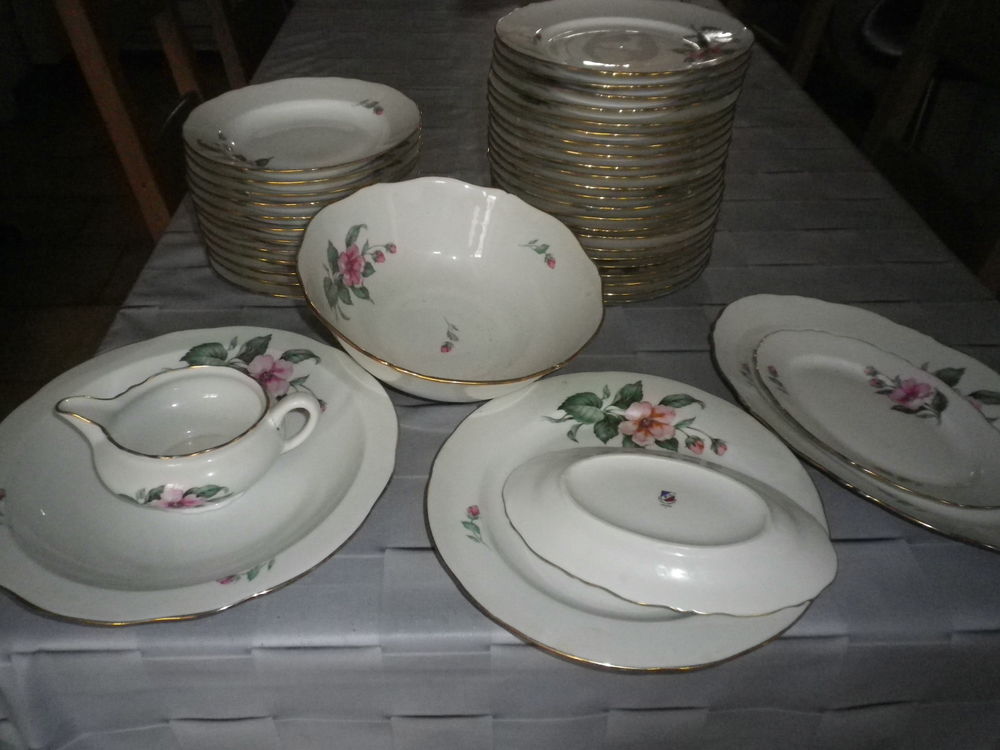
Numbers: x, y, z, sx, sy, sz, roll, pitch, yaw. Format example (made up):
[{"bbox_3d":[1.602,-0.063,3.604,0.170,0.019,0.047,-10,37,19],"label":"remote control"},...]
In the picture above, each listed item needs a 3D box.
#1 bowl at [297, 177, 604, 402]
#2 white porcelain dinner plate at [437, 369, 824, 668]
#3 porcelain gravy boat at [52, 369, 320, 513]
[{"bbox_3d":[-0.046,-0.058,0.718,0.260,0.097,0.260,8,47,-9],"label":"bowl"},{"bbox_3d":[0.095,0.102,0.637,0.308,0.031,0.308,1,39,-1],"label":"white porcelain dinner plate"},{"bbox_3d":[-0.235,0.047,0.634,0.189,0.076,0.112,-6,40,-10],"label":"porcelain gravy boat"}]

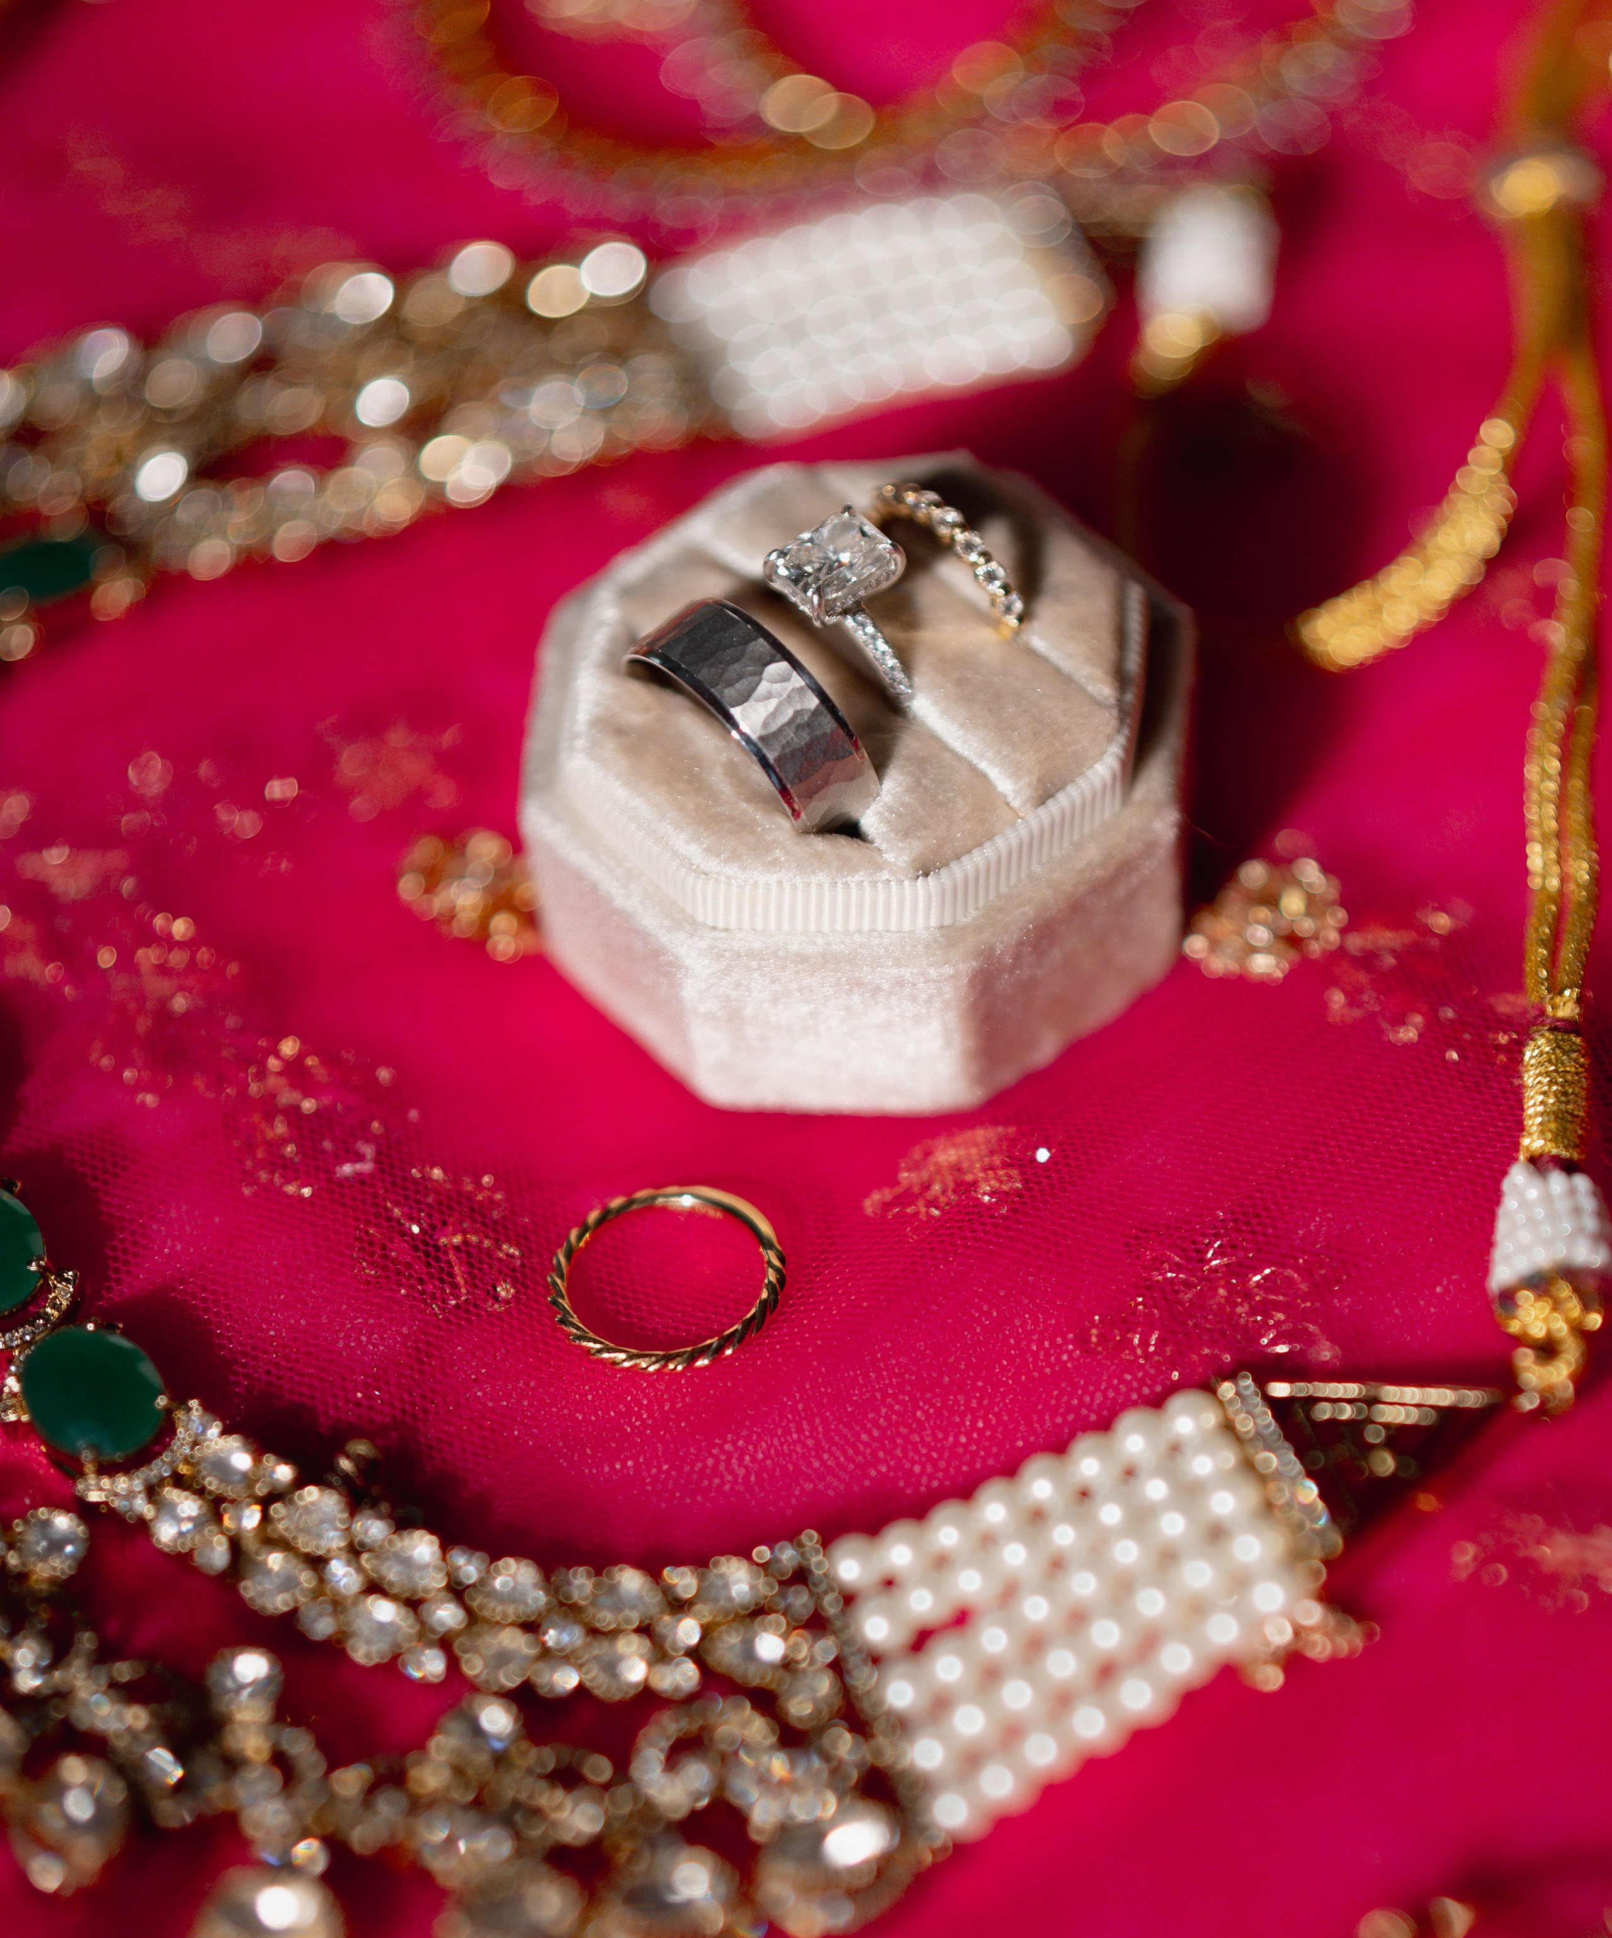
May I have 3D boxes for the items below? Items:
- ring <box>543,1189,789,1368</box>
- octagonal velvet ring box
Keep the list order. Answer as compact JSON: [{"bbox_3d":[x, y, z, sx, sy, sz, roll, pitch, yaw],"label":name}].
[{"bbox_3d":[-0.011,0.025,0.274,0.019,0.002,0.019,-3,50,4],"label":"ring"},{"bbox_3d":[0.005,-0.018,0.293,0.056,0.026,0.056,1,50,8],"label":"octagonal velvet ring box"}]

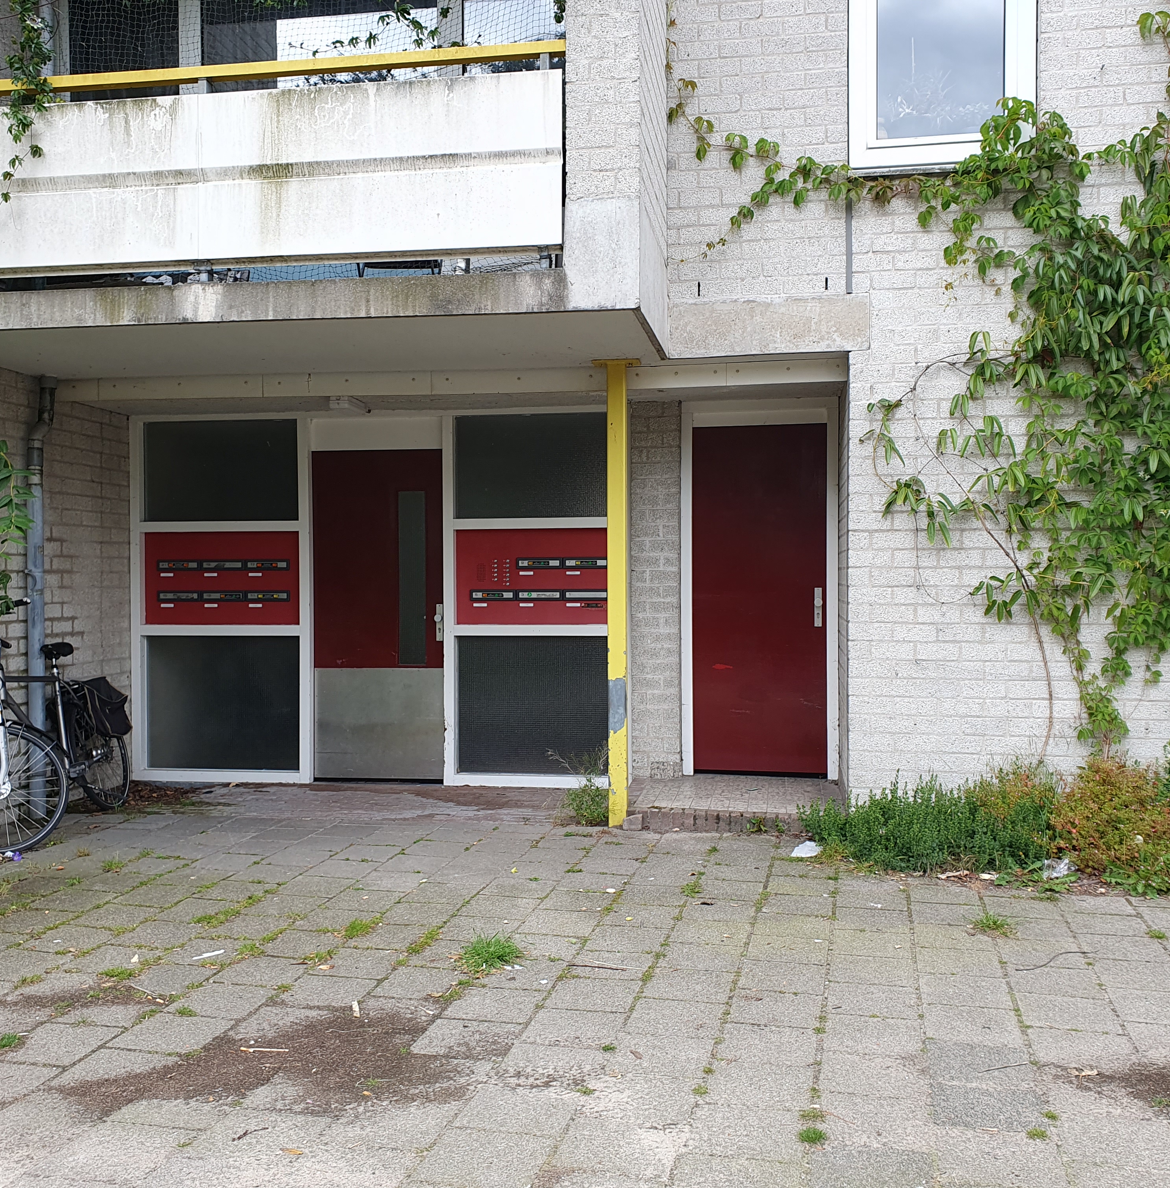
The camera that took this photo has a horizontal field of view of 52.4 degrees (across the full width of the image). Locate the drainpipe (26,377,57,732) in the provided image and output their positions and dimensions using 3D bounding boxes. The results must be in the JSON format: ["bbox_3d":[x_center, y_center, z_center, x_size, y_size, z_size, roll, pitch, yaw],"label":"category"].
[{"bbox_3d":[-3.137,-0.018,6.865,0.130,2.480,0.140,0,1,8],"label":"drainpipe"}]

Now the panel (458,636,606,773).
[{"bbox_3d":[-0.311,0.717,7.659,1.017,0.883,0.040,0,1,8],"label":"panel"}]

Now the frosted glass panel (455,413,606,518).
[{"bbox_3d":[-0.325,-0.819,7.641,1.035,0.661,0.040,0,1,8],"label":"frosted glass panel"}]

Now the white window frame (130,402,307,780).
[{"bbox_3d":[-2.431,0.031,7.954,1.265,2.450,0.110,0,1,8],"label":"white window frame"}]

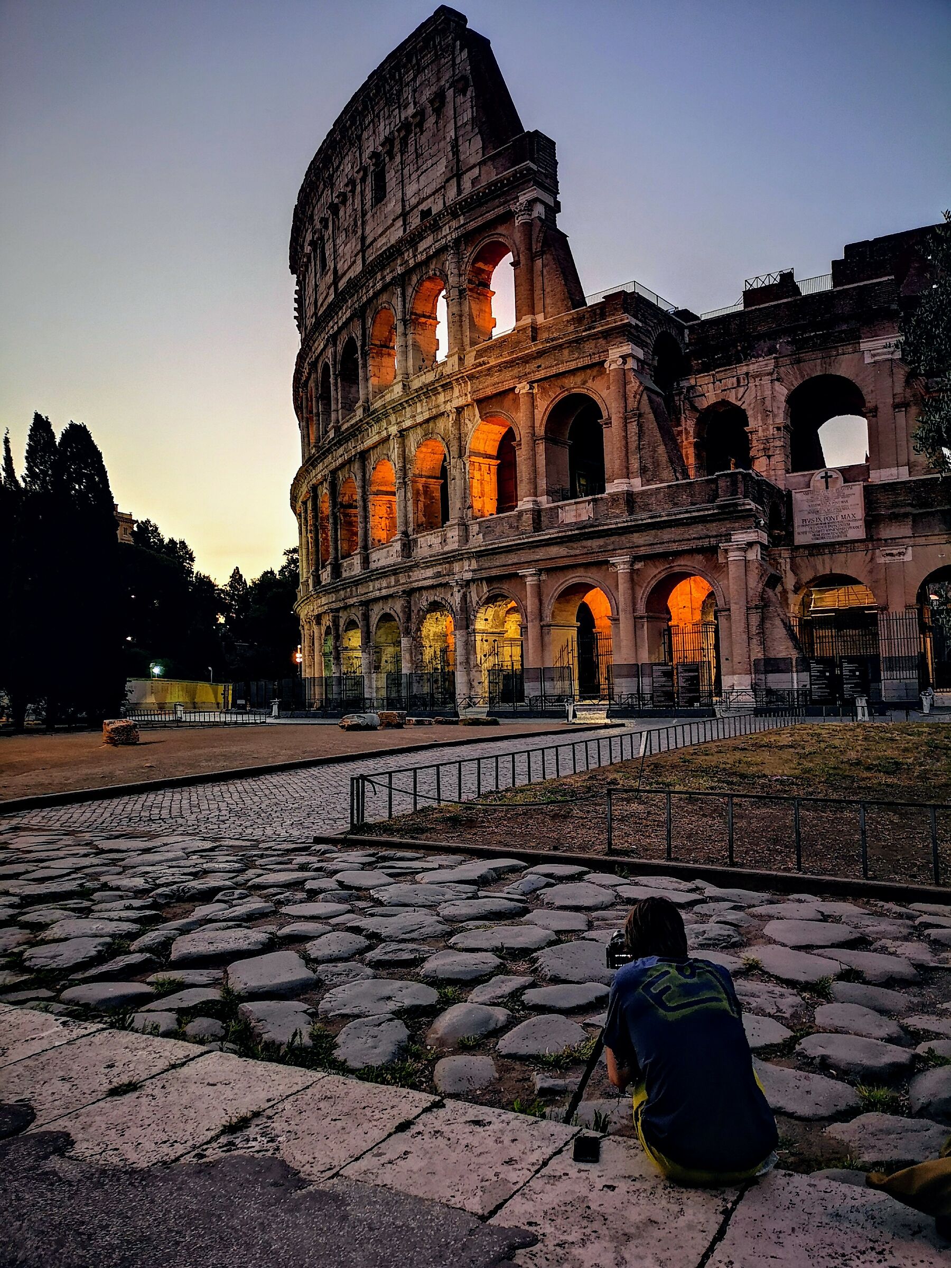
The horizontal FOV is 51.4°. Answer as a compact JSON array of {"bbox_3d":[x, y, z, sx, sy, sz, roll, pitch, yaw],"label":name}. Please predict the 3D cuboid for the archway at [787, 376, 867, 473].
[{"bbox_3d":[21.435,-12.553,60.016,4.419,5.593,2.400,-3,-5,28],"label":"archway"}]

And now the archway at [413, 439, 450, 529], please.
[{"bbox_3d":[-2.301,-10.528,70.471,2.200,6.500,4.400,3,-6,-38],"label":"archway"}]

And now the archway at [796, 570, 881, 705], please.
[{"bbox_3d":[21.536,0.144,58.228,4.600,7.250,2.200,-4,-5,32],"label":"archway"}]

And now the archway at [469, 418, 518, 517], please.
[{"bbox_3d":[1.993,-10.965,65.138,2.400,6.135,4.437,4,-7,-43],"label":"archway"}]

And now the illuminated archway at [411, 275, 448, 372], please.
[{"bbox_3d":[-2.466,-22.219,71.218,2.400,6.151,4.489,3,-6,-37],"label":"illuminated archway"}]

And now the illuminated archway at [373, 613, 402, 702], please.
[{"bbox_3d":[-5.728,1.880,74.533,2.200,6.800,4.400,2,-5,-33],"label":"illuminated archway"}]

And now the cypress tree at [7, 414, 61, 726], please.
[{"bbox_3d":[-20.961,-3.008,46.922,3.100,15.000,3.100,1,-5,-24],"label":"cypress tree"}]

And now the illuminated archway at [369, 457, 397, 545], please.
[{"bbox_3d":[-6.130,-9.948,75.854,2.200,6.600,4.400,2,-5,-33],"label":"illuminated archway"}]

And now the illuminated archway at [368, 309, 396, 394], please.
[{"bbox_3d":[-6.197,-22.062,76.659,2.400,6.021,4.552,2,-6,-32],"label":"illuminated archway"}]

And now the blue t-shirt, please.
[{"bbox_3d":[0.710,1.399,3.259,0.510,0.570,0.420,-2,-5,16],"label":"blue t-shirt"}]

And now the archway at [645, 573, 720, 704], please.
[{"bbox_3d":[12.016,0.281,55.504,4.263,7.187,2.400,-4,-6,35],"label":"archway"}]

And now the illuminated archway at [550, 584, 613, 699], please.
[{"bbox_3d":[7.028,0.505,59.724,4.400,6.950,2.200,-5,-6,42],"label":"illuminated archway"}]

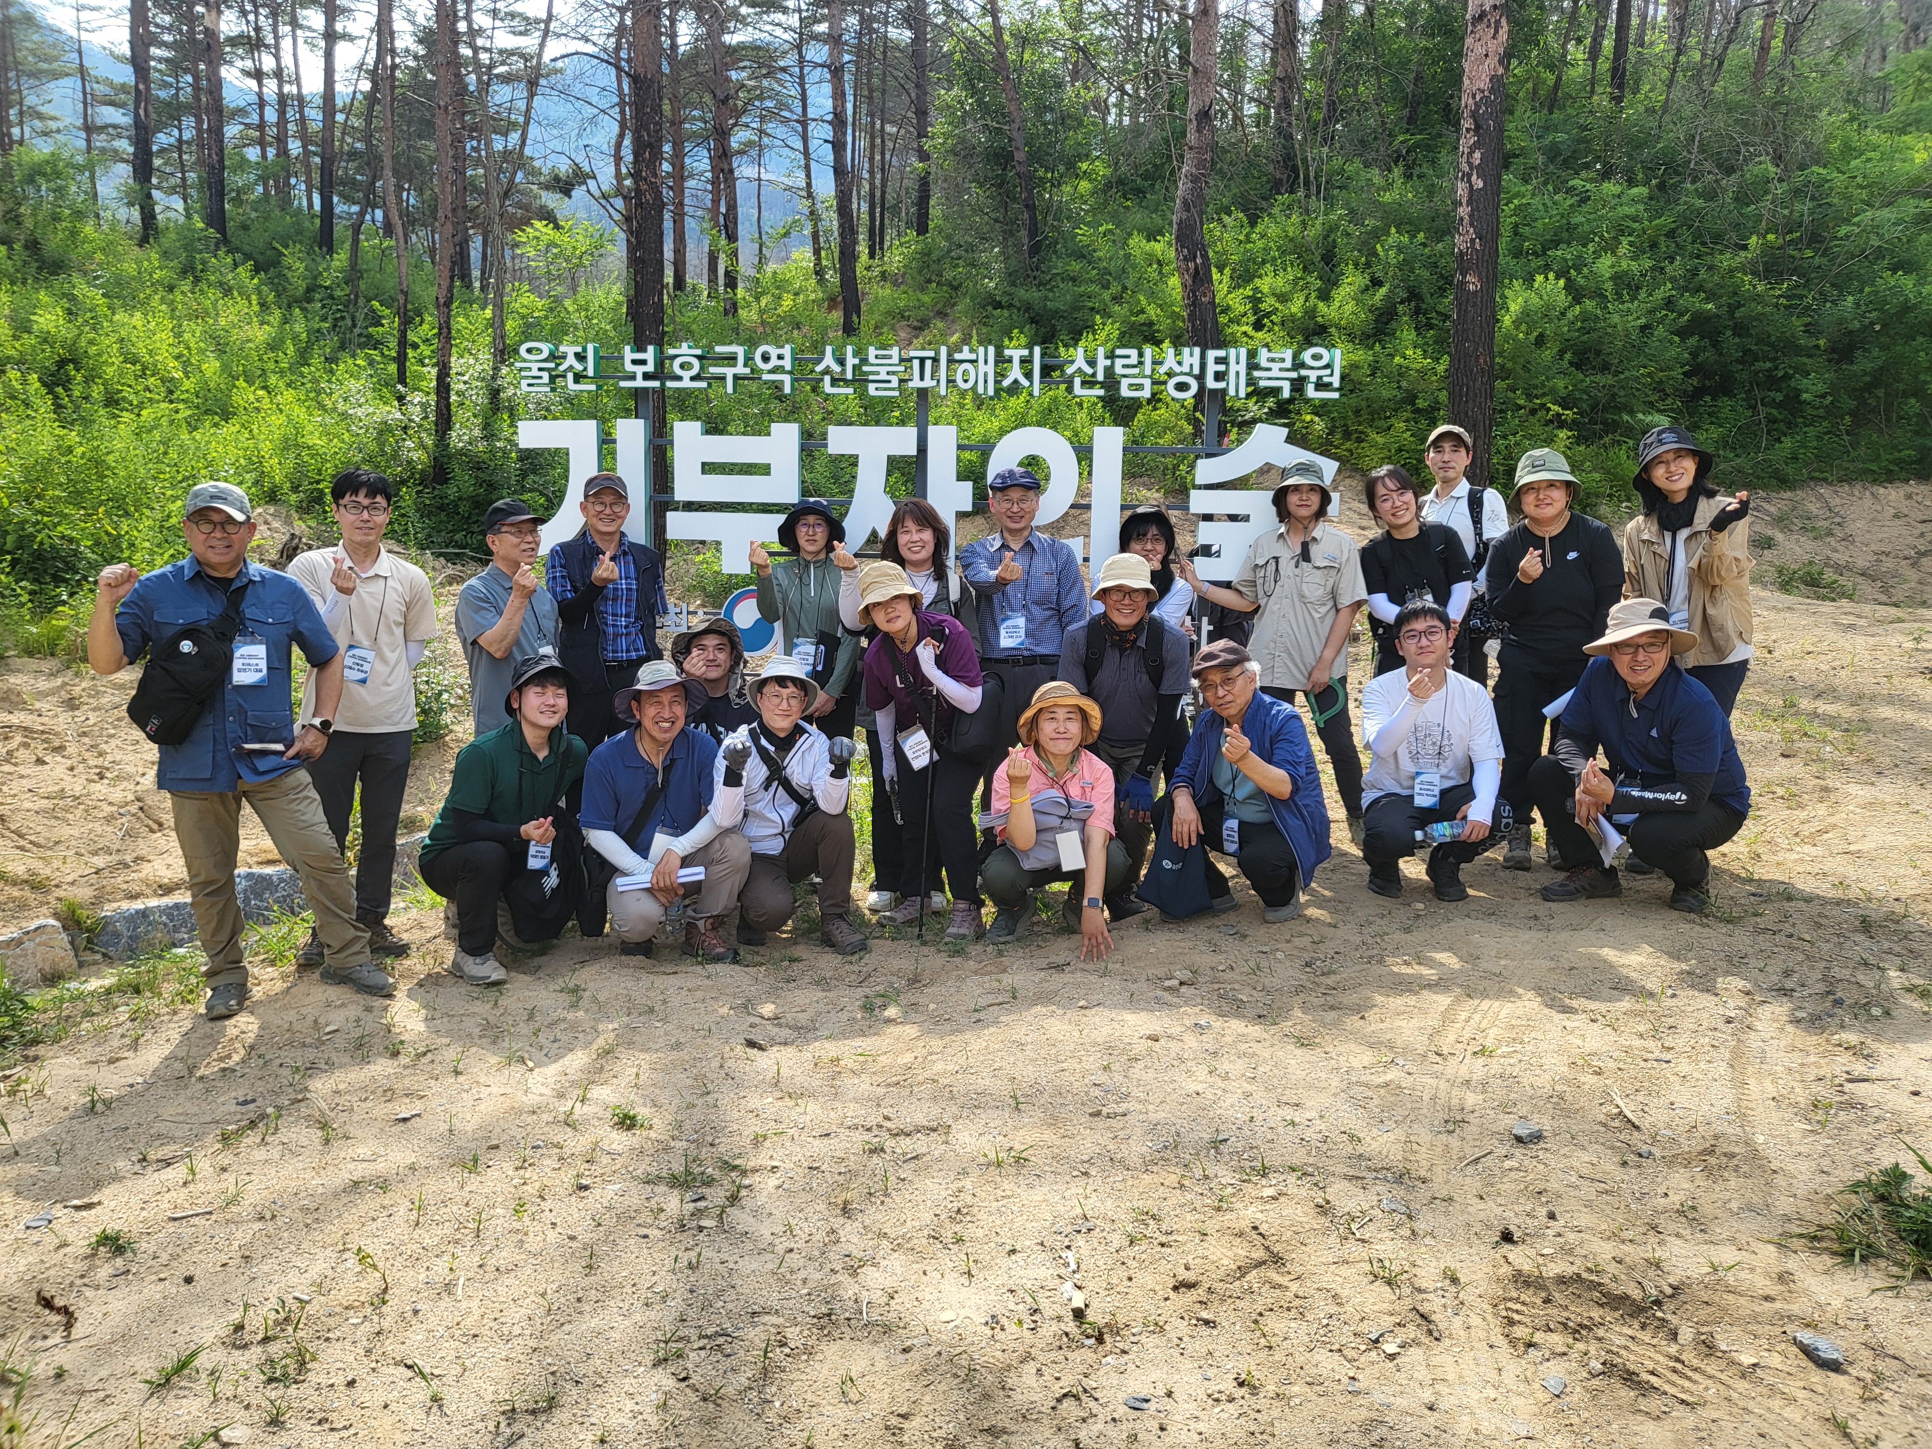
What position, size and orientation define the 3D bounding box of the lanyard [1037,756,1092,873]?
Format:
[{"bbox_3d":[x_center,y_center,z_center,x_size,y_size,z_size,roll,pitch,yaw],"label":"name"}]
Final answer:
[{"bbox_3d":[0.326,0.296,4.860,0.180,0.400,0.170,1,8,3],"label":"lanyard"}]

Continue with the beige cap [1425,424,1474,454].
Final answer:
[{"bbox_3d":[2.069,-1.226,6.200,0.185,0.120,0.260,2,6,18],"label":"beige cap"}]

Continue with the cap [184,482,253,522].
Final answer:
[{"bbox_3d":[-2.343,-0.696,4.550,0.190,0.130,0.265,-2,8,-32],"label":"cap"}]

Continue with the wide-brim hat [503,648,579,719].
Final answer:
[{"bbox_3d":[-1.453,-0.148,4.930,0.255,0.195,0.280,-6,-4,-26],"label":"wide-brim hat"}]

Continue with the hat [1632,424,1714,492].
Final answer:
[{"bbox_3d":[2.699,-1.019,5.550,0.300,0.160,0.310,-14,2,23],"label":"hat"}]

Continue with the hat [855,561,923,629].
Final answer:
[{"bbox_3d":[-0.293,-0.469,5.080,0.250,0.185,0.280,-13,14,6],"label":"hat"}]

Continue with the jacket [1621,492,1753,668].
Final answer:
[{"bbox_3d":[2.781,-0.545,5.600,0.470,0.660,0.340,3,7,28],"label":"jacket"}]

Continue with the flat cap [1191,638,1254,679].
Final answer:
[{"bbox_3d":[0.890,-0.241,5.050,0.190,0.125,0.260,2,14,37],"label":"flat cap"}]

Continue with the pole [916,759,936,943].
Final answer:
[{"bbox_3d":[-0.131,0.219,5.165,0.050,1.130,0.050,3,9,0],"label":"pole"}]

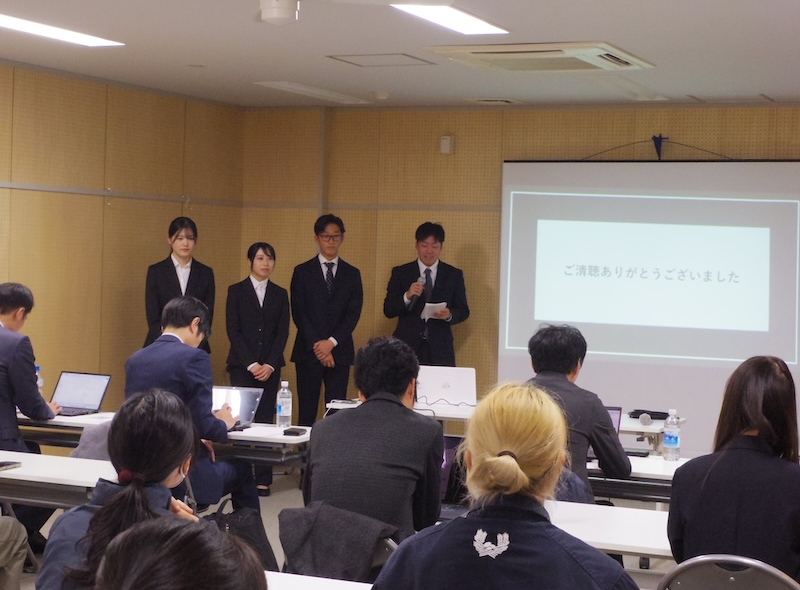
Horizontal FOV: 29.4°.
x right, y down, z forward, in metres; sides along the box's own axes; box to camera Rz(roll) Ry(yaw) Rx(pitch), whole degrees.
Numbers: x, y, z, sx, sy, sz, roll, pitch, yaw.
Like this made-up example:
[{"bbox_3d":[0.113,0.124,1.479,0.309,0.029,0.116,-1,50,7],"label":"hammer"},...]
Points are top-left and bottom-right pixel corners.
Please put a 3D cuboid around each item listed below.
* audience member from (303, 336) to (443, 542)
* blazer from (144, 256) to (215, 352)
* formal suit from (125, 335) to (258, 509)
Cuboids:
[{"bbox_3d":[-0.059,0.761,4.595,0.470,1.276,0.740,3,2,24],"label":"audience member"},{"bbox_3d":[-1.355,0.078,9.350,0.440,0.640,0.270,1,2,-15],"label":"blazer"},{"bbox_3d":[-0.895,0.706,6.636,0.490,1.060,0.720,3,2,32],"label":"formal suit"}]

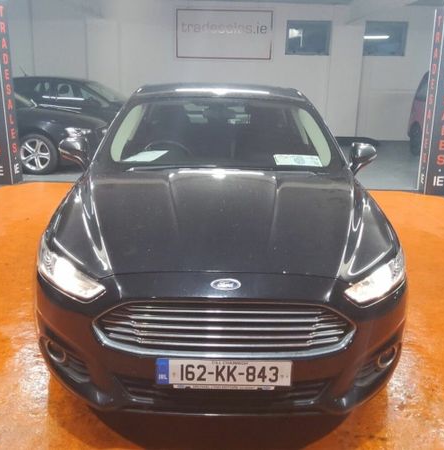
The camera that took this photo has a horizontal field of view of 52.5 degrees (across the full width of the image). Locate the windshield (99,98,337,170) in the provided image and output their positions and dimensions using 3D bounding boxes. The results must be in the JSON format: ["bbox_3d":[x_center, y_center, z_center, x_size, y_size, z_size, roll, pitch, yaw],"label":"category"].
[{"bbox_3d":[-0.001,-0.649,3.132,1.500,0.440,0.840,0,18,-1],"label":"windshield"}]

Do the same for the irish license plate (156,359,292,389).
[{"bbox_3d":[0.010,0.568,1.733,0.520,0.113,0.020,0,18,-1],"label":"irish license plate"}]

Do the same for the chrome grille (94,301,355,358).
[{"bbox_3d":[0.015,0.390,1.761,1.030,0.205,0.175,0,18,-1],"label":"chrome grille"}]

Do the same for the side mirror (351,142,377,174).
[{"bbox_3d":[0.951,-0.447,3.030,0.195,0.195,0.150,0,18,-1],"label":"side mirror"}]

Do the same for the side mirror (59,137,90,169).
[{"bbox_3d":[-0.992,-0.487,3.030,0.210,0.195,0.150,0,18,-1],"label":"side mirror"}]

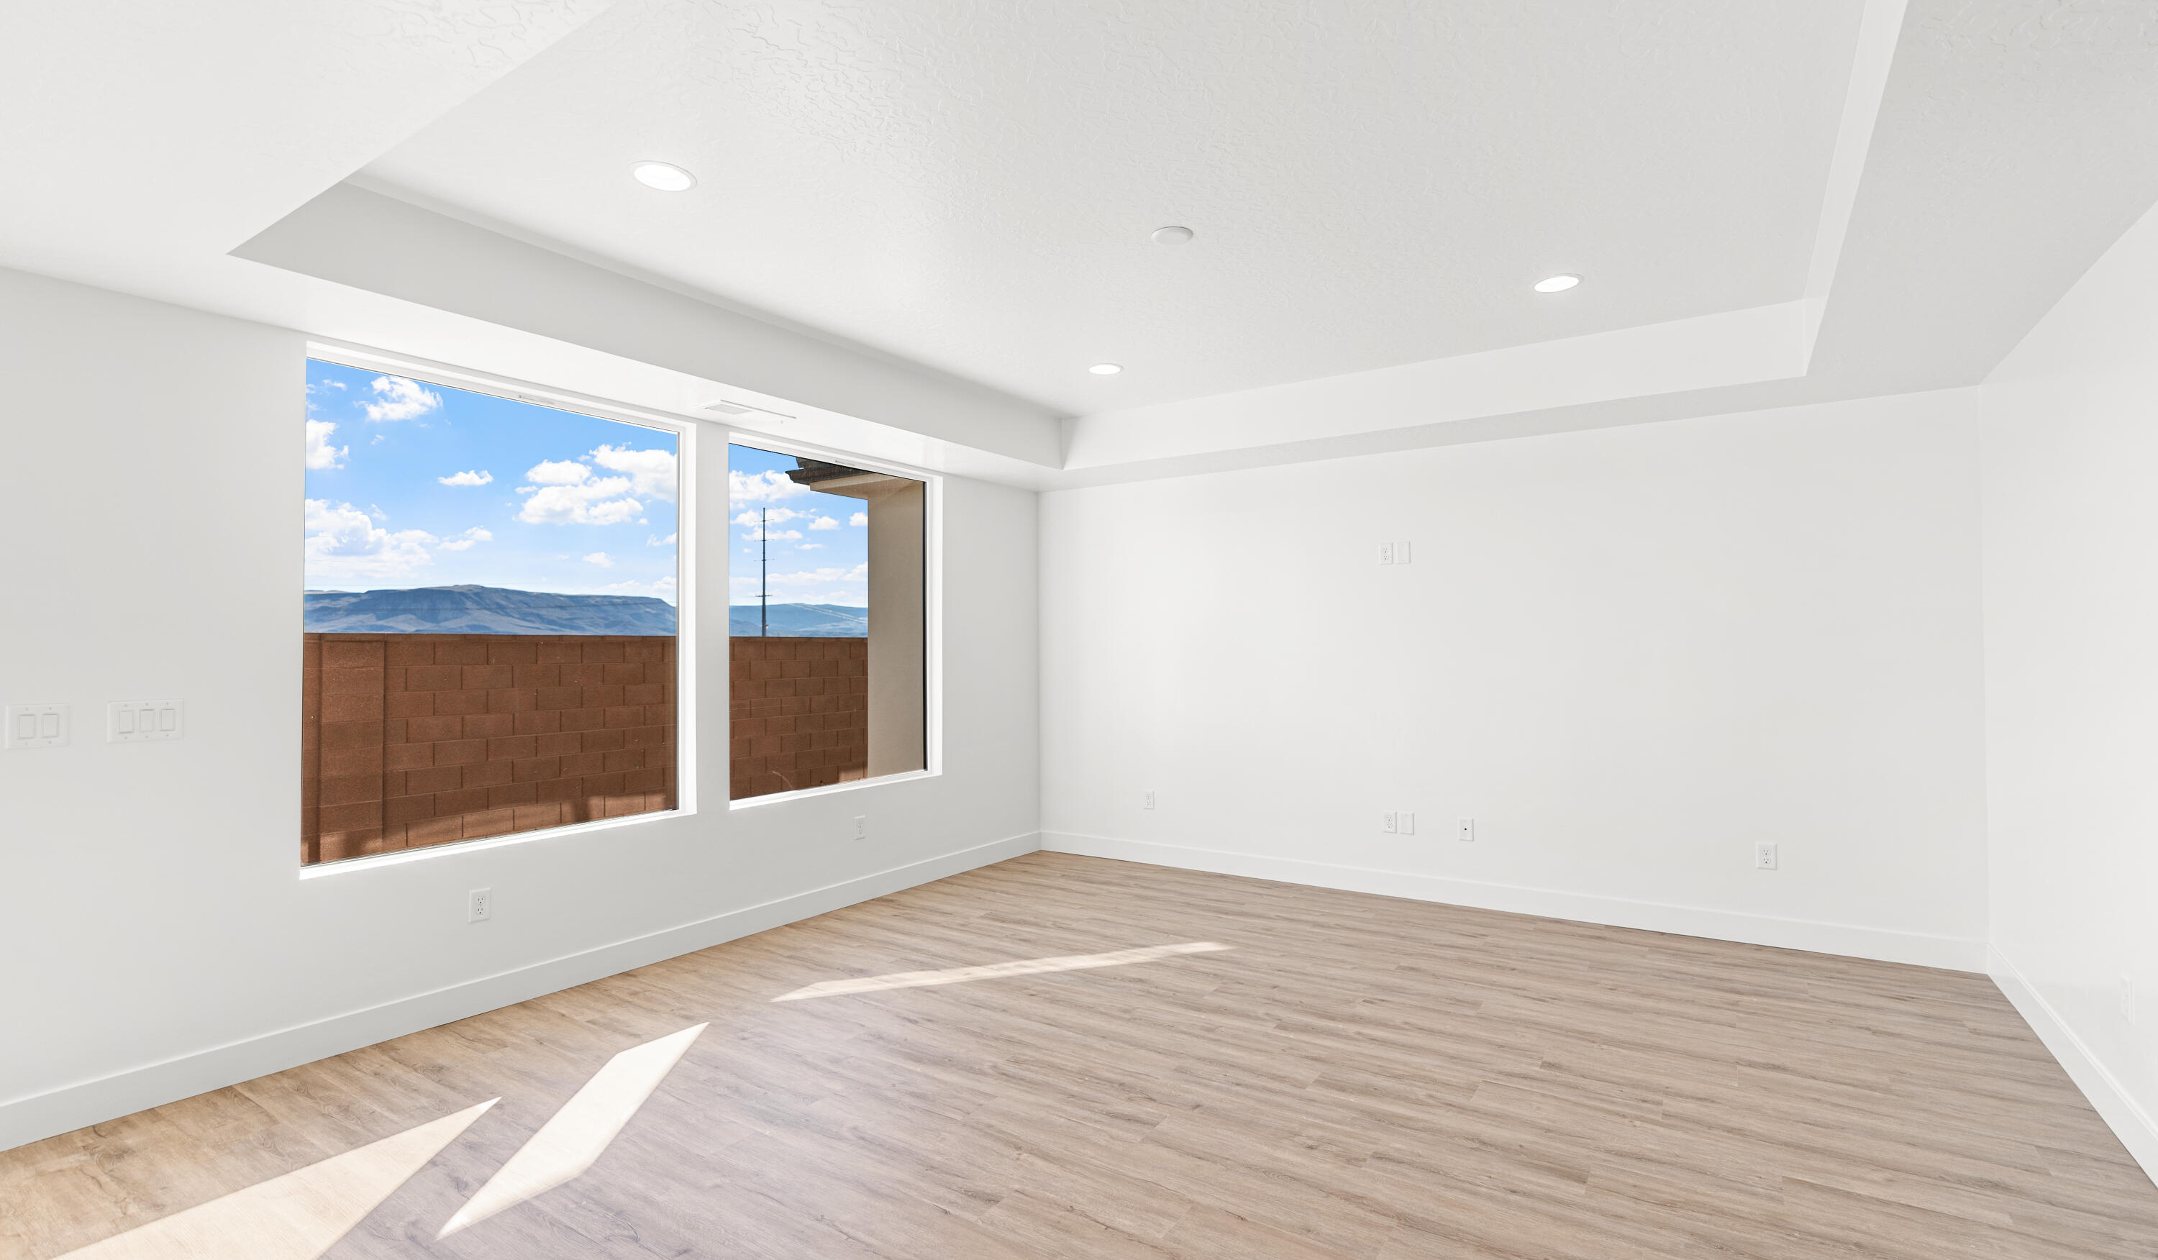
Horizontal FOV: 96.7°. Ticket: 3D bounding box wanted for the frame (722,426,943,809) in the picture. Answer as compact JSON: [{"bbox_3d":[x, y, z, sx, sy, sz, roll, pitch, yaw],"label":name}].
[{"bbox_3d":[-1.302,-0.033,5.276,0.110,1.823,1.519,-1,-1,34],"label":"frame"}]

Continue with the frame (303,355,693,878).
[{"bbox_3d":[-2.242,-0.060,3.881,0.110,1.819,1.493,-1,-1,34],"label":"frame"}]

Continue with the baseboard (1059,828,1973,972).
[{"bbox_3d":[1.755,1.407,5.317,4.869,0.133,0.017,-1,-1,34],"label":"baseboard"}]

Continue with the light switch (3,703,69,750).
[{"bbox_3d":[-2.947,0.275,2.718,0.011,0.120,0.122,-1,-1,34],"label":"light switch"}]

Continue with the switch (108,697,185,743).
[{"bbox_3d":[-2.821,0.277,2.905,0.011,0.120,0.167,-1,-1,34],"label":"switch"}]

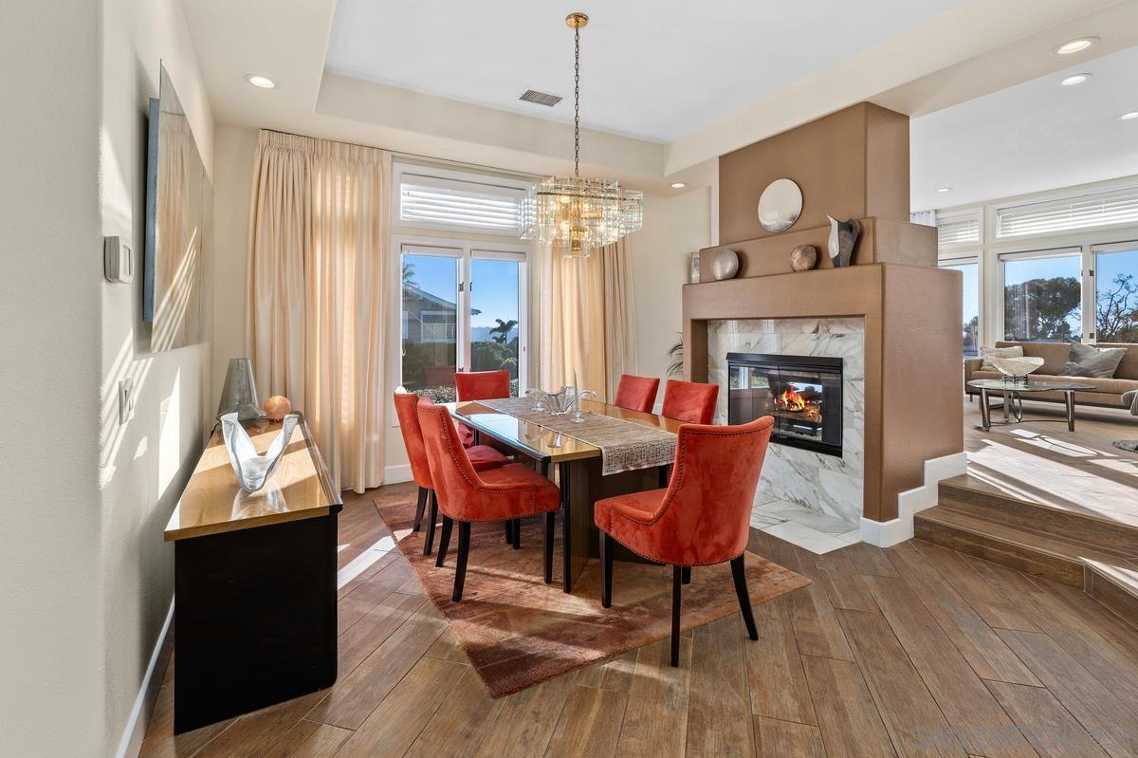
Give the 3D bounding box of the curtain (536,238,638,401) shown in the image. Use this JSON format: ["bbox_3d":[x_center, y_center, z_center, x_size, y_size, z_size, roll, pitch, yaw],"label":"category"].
[{"bbox_3d":[0.196,-0.612,5.317,1.200,2.750,0.140,-3,6,-30],"label":"curtain"}]

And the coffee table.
[{"bbox_3d":[4.893,0.287,5.382,0.920,0.445,1.080,-3,6,-30],"label":"coffee table"}]

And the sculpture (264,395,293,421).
[{"bbox_3d":[-2.057,0.207,3.582,0.168,0.175,0.168,-2,4,-30],"label":"sculpture"}]

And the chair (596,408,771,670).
[{"bbox_3d":[0.524,0.642,2.330,0.560,0.970,0.640,-3,6,-26],"label":"chair"}]

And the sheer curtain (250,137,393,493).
[{"bbox_3d":[-2.026,-0.495,4.163,1.060,2.880,0.160,-2,4,-30],"label":"sheer curtain"}]

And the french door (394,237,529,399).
[{"bbox_3d":[-0.981,-0.450,4.826,1.310,1.700,0.100,-2,4,-30],"label":"french door"}]

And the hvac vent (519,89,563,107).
[{"bbox_3d":[-0.228,-2.297,4.149,0.320,0.030,0.200,-2,4,-30],"label":"hvac vent"}]

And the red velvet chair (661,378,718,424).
[{"bbox_3d":[0.686,0.539,3.521,0.630,0.980,0.500,-2,4,-30],"label":"red velvet chair"}]

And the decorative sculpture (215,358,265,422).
[{"bbox_3d":[-2.368,0.068,3.658,0.290,0.440,0.250,-2,4,-30],"label":"decorative sculpture"}]

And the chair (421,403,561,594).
[{"bbox_3d":[-0.472,0.596,2.777,0.640,0.970,0.560,-3,6,-26],"label":"chair"}]

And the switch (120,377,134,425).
[{"bbox_3d":[-1.276,0.064,1.460,0.012,0.120,0.120,-3,6,-30],"label":"switch"}]

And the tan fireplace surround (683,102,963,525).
[{"bbox_3d":[1.985,-0.541,4.224,1.030,2.840,1.790,-2,4,-30],"label":"tan fireplace surround"}]

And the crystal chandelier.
[{"bbox_3d":[0.047,-1.386,2.936,0.600,1.370,0.600,-1,6,-13],"label":"crystal chandelier"}]

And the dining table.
[{"bbox_3d":[-0.090,0.643,3.645,1.180,0.750,2.000,-2,4,-30],"label":"dining table"}]

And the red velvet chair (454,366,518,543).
[{"bbox_3d":[-0.667,0.446,4.218,0.560,0.970,0.640,-3,6,-30],"label":"red velvet chair"}]

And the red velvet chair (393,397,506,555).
[{"bbox_3d":[-0.761,0.543,3.288,0.640,0.970,0.560,-2,6,-24],"label":"red velvet chair"}]

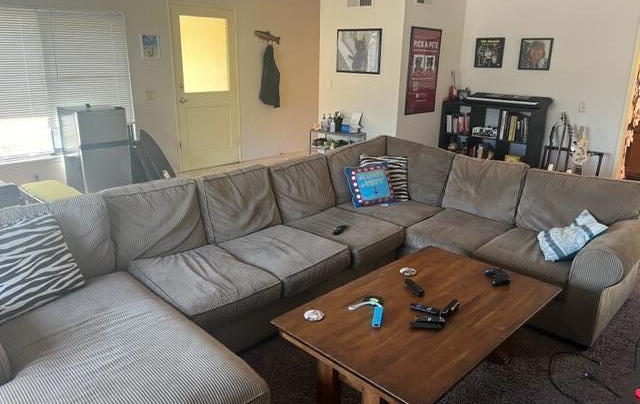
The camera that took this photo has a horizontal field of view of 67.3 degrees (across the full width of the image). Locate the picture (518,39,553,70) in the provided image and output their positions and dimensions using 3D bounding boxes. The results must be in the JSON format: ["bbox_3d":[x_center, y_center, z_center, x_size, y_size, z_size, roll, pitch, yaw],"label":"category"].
[{"bbox_3d":[2.456,-1.680,5.476,0.358,0.341,0.025,17,23,42],"label":"picture"}]

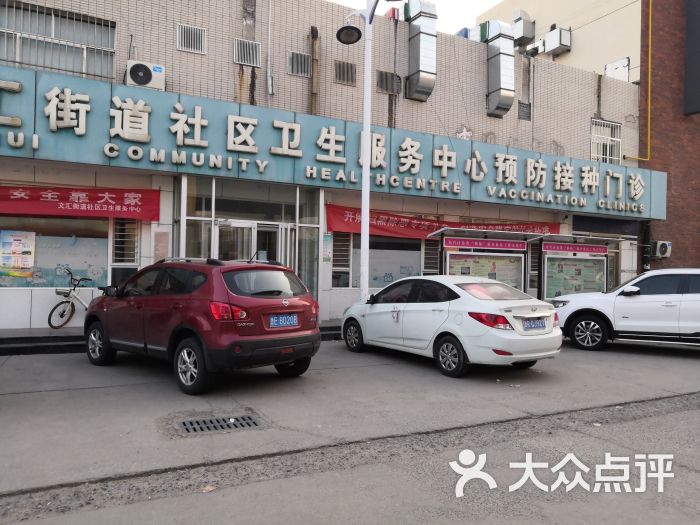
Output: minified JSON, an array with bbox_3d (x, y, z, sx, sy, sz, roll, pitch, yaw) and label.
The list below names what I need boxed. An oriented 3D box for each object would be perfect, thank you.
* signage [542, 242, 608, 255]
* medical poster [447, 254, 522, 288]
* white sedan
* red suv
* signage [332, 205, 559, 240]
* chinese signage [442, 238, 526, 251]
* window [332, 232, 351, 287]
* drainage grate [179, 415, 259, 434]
[{"bbox_3d":[6.214,-0.376,15.009,2.594,0.225,0.060,1,-1,-28],"label":"signage"},{"bbox_3d":[3.371,0.356,13.485,2.517,1.149,0.080,1,-1,-28],"label":"medical poster"},{"bbox_3d":[1.481,0.961,9.445,1.750,1.460,4.370,2,-1,-32],"label":"white sedan"},{"bbox_3d":[-2.354,0.797,8.116,4.330,1.610,1.840,0,-1,43],"label":"red suv"},{"bbox_3d":[3.125,-1.011,15.905,8.437,0.750,0.060,1,-1,-28],"label":"signage"},{"bbox_3d":[3.383,-0.444,13.517,2.646,0.207,0.060,1,-1,-28],"label":"chinese signage"},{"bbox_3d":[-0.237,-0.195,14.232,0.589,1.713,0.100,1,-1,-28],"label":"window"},{"bbox_3d":[-1.259,1.601,5.311,0.750,0.040,0.360,1,-1,-23],"label":"drainage grate"}]

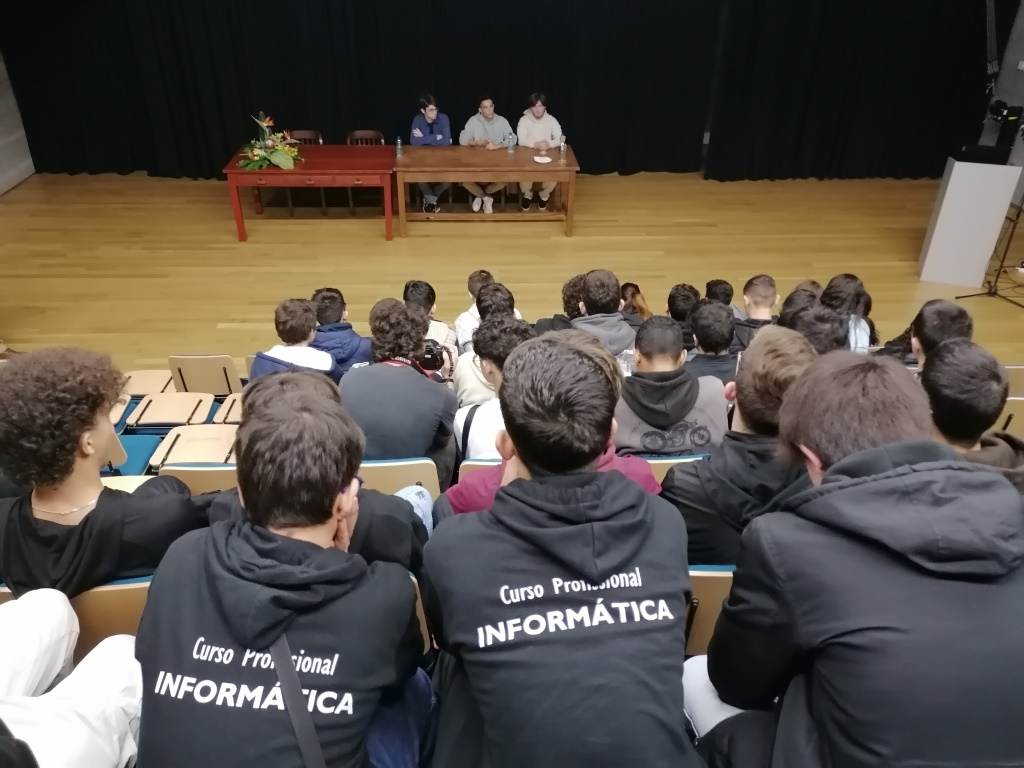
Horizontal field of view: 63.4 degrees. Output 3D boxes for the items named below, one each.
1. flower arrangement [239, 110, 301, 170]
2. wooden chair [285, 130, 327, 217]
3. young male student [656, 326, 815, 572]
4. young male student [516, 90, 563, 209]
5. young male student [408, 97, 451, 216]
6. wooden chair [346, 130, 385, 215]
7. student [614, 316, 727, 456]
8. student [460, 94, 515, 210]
[{"bbox_3d":[-2.545,-2.607,8.728,0.620,0.530,0.500,0,31,-3],"label":"flower arrangement"},{"bbox_3d":[-2.375,-2.438,9.581,0.440,0.870,0.500,0,31,-3],"label":"wooden chair"},{"bbox_3d":[0.576,0.361,2.273,0.500,1.220,0.780,-1,32,-5],"label":"young male student"},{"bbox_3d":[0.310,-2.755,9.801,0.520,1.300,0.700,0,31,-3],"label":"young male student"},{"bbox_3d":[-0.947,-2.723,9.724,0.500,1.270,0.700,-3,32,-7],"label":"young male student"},{"bbox_3d":[-1.687,-2.443,9.618,0.440,0.870,0.500,0,31,-3],"label":"wooden chair"},{"bbox_3d":[0.552,0.227,3.317,0.480,1.250,0.750,-2,32,-6],"label":"student"},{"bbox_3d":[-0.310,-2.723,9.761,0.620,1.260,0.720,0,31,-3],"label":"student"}]

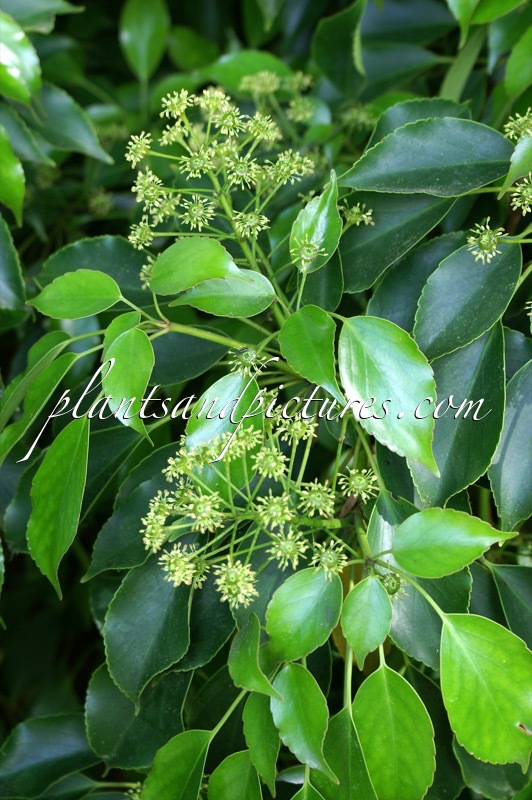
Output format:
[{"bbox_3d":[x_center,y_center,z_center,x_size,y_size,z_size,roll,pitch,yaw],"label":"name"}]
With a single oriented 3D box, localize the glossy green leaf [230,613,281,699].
[{"bbox_3d":[-0.005,0.126,0.825,0.020,0.043,0.013,-22,-17,21],"label":"glossy green leaf"}]

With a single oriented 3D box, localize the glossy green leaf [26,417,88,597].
[{"bbox_3d":[-0.095,0.049,0.760,0.031,0.085,0.016,4,-14,16],"label":"glossy green leaf"}]

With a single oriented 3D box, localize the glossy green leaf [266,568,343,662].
[{"bbox_3d":[0.018,0.102,0.795,0.033,0.013,0.049,19,70,14],"label":"glossy green leaf"}]

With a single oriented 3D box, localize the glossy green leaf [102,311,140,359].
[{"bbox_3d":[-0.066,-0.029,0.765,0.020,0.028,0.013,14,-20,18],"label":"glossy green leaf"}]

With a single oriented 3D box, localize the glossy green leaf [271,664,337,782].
[{"bbox_3d":[0.019,0.160,0.820,0.029,0.058,0.014,-22,-12,6],"label":"glossy green leaf"}]

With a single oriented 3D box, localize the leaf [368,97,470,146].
[{"bbox_3d":[0.082,-0.144,0.880,0.063,0.014,0.037,-16,61,-9],"label":"leaf"}]

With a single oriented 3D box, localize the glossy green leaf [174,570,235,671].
[{"bbox_3d":[-0.035,0.108,0.845,0.040,0.072,0.013,25,-17,5],"label":"glossy green leaf"}]

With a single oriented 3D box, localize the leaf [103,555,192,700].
[{"bbox_3d":[-0.058,0.114,0.835,0.042,0.077,0.015,12,-16,9],"label":"leaf"}]

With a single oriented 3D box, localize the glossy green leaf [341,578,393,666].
[{"bbox_3d":[0.049,0.109,0.815,0.025,0.046,0.010,7,-15,2],"label":"glossy green leaf"}]

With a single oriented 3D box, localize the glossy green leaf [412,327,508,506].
[{"bbox_3d":[0.090,0.008,0.785,0.048,0.097,0.017,17,-11,13],"label":"glossy green leaf"}]

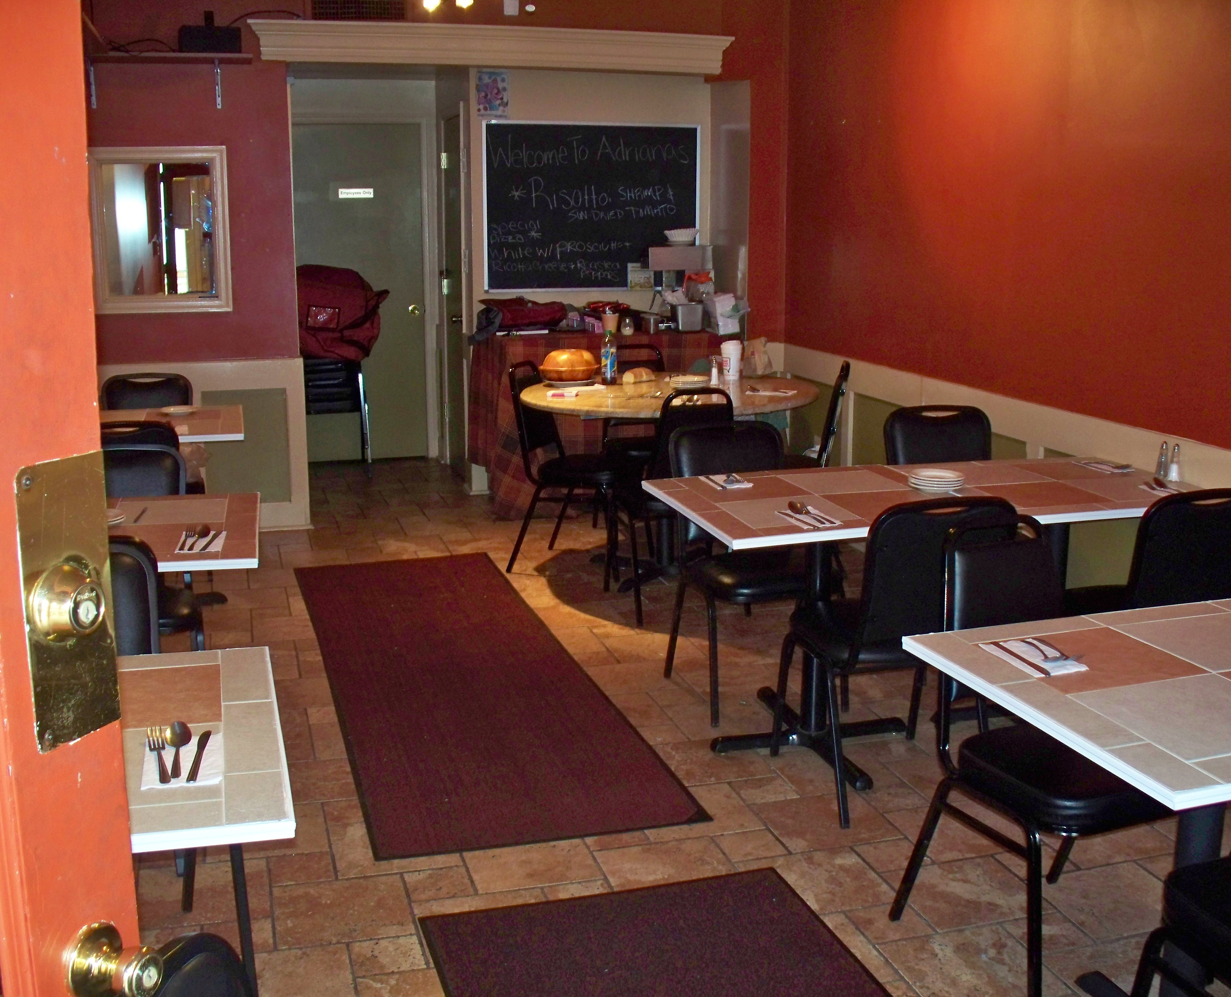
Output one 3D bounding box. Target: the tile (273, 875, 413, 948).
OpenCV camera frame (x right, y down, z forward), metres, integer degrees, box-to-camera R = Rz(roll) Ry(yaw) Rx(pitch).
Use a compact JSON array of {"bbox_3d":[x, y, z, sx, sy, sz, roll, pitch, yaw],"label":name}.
[{"bbox_3d":[-0.604,0.912,2.967,0.290,0.010,0.290,-3,12,-16],"label":"tile"}]

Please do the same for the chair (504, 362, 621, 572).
[{"bbox_3d":[-0.133,-0.139,5.818,0.540,0.885,0.450,4,12,18],"label":"chair"}]

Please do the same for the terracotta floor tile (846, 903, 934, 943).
[{"bbox_3d":[0.602,0.927,2.927,0.146,0.010,0.146,-3,12,-16],"label":"terracotta floor tile"}]

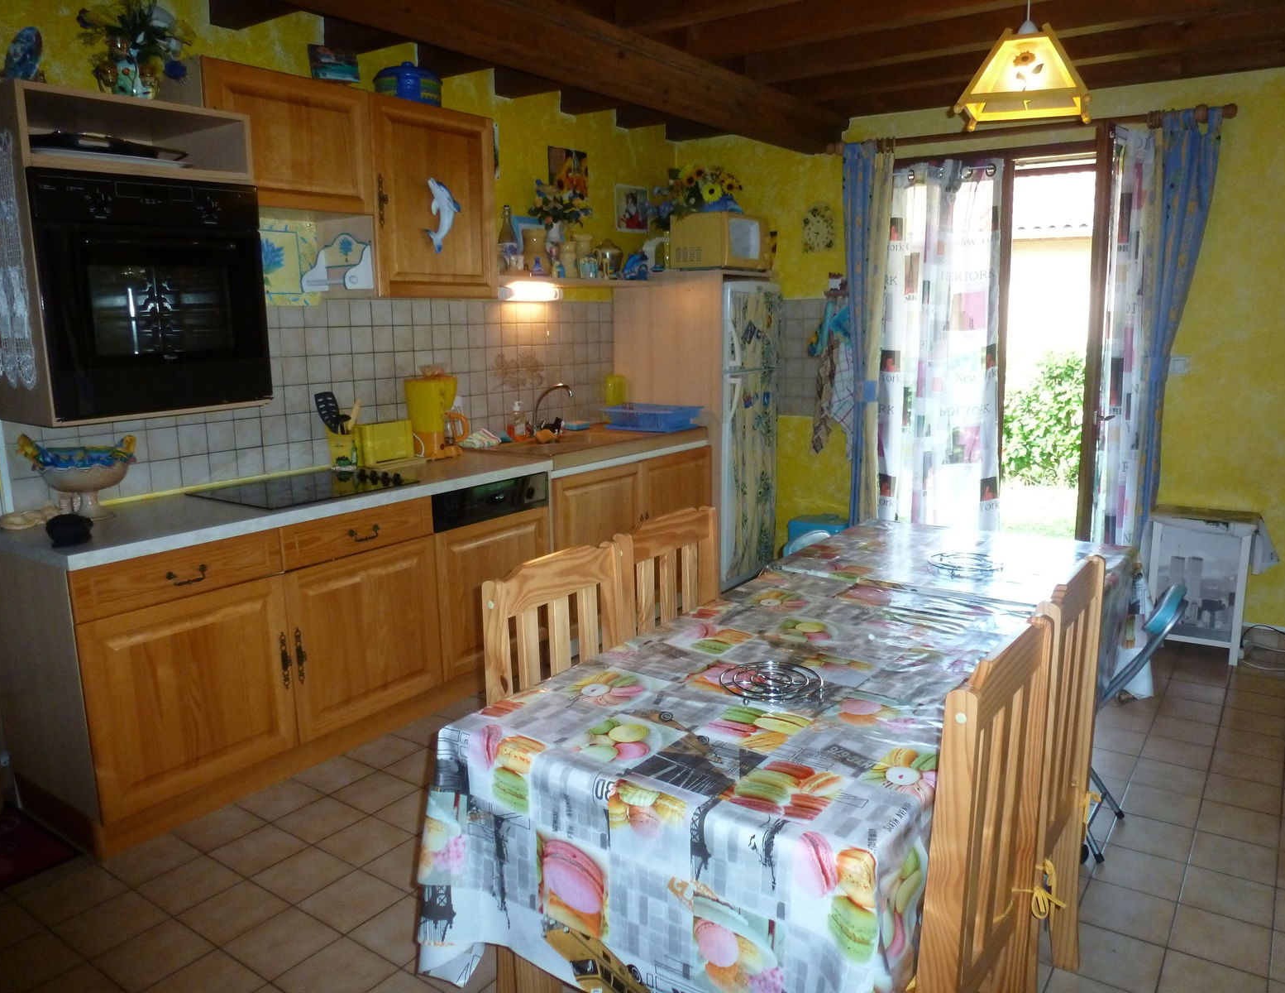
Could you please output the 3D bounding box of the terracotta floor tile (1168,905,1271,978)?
[{"bbox_3d":[1.256,0.960,1.993,0.192,0.010,0.192,6,12,36],"label":"terracotta floor tile"}]

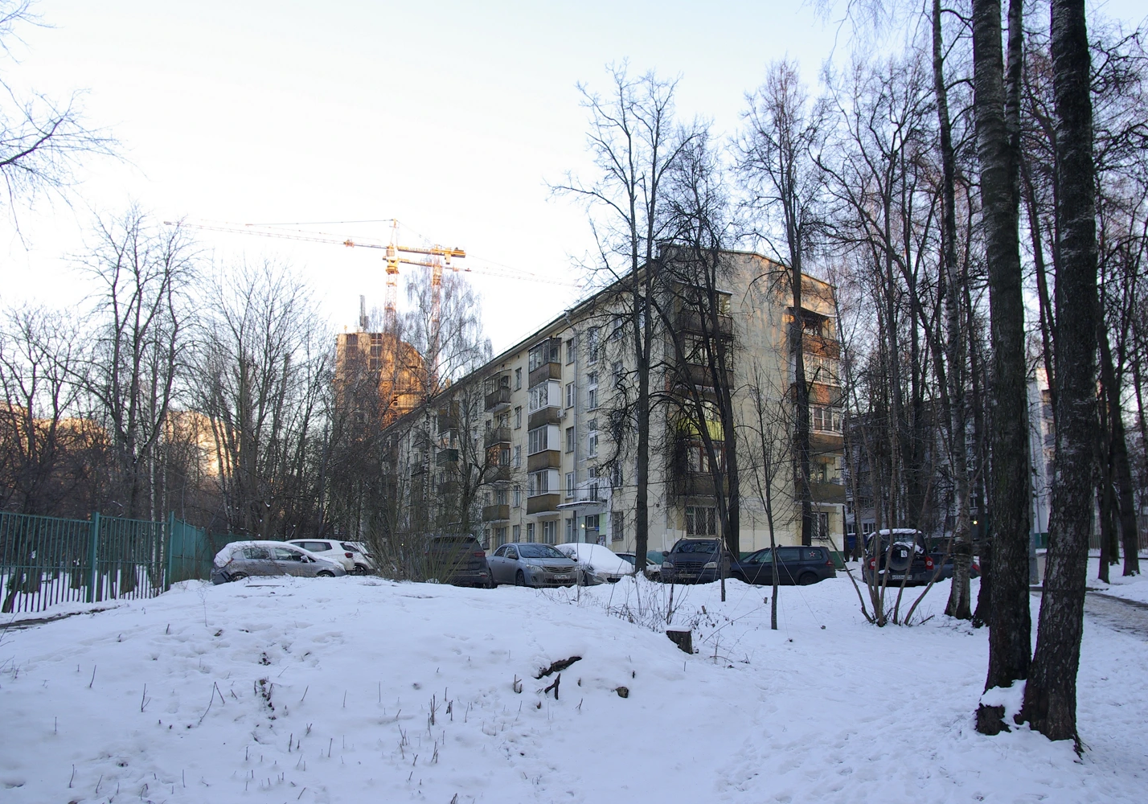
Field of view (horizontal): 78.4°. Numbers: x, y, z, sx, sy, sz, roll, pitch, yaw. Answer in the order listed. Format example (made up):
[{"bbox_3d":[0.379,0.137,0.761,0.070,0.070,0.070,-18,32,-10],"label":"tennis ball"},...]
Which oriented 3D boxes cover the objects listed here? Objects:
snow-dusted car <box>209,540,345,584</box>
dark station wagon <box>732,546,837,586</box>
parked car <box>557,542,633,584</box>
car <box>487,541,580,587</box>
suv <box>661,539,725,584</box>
[{"bbox_3d":[-9.500,5.381,22.978,4.120,1.500,1.750,8,-15,-30],"label":"snow-dusted car"},{"bbox_3d":[8.200,6.786,28.812,4.820,1.740,1.880,-3,-13,14],"label":"dark station wagon"},{"bbox_3d":[0.720,6.019,25.807,1.730,1.500,4.350,4,-14,-19],"label":"parked car"},{"bbox_3d":[-1.400,5.317,22.788,1.760,1.480,4.540,6,-15,-26],"label":"car"},{"bbox_3d":[4.260,5.457,23.577,1.840,1.800,4.600,-5,-14,19],"label":"suv"}]

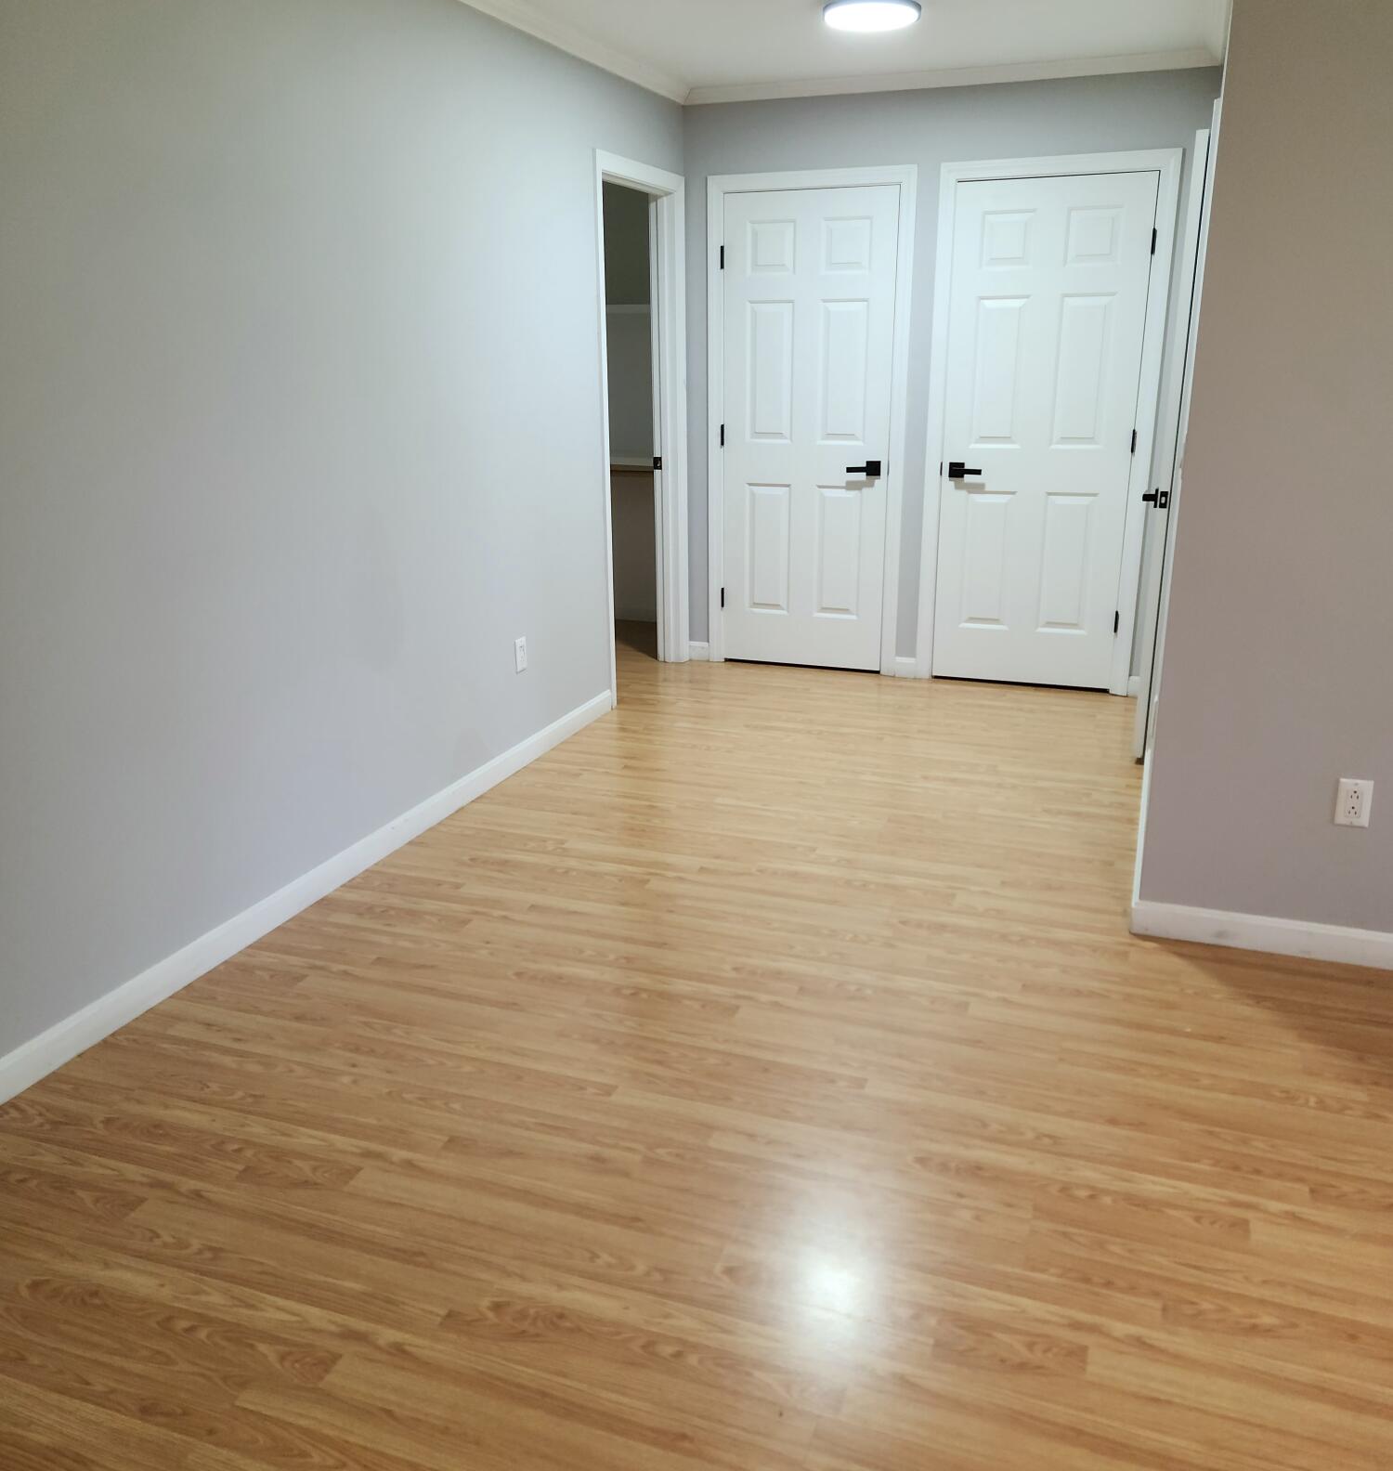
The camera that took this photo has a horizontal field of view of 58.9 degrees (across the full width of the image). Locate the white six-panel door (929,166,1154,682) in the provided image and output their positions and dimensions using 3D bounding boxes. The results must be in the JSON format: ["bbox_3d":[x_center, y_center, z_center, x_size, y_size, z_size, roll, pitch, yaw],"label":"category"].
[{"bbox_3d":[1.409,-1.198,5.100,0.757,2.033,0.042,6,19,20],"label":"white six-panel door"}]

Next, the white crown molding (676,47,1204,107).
[{"bbox_3d":[0.923,-2.560,4.802,2.100,0.056,0.058,6,19,20],"label":"white crown molding"}]

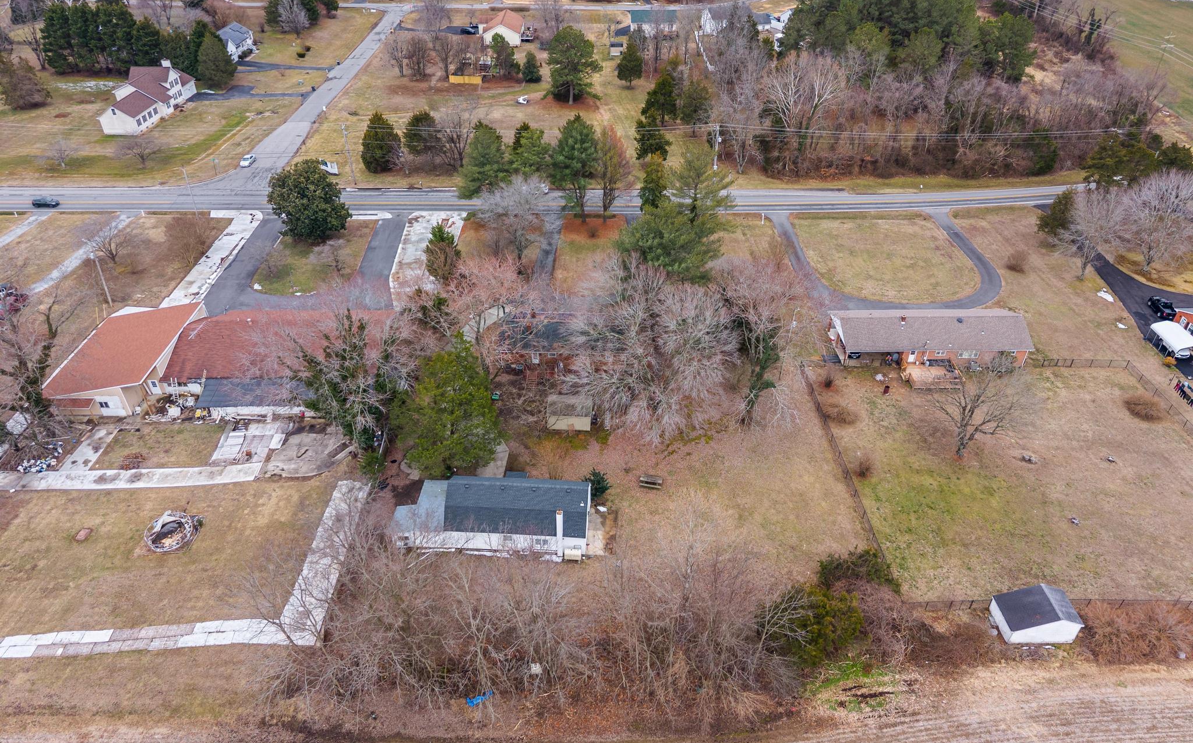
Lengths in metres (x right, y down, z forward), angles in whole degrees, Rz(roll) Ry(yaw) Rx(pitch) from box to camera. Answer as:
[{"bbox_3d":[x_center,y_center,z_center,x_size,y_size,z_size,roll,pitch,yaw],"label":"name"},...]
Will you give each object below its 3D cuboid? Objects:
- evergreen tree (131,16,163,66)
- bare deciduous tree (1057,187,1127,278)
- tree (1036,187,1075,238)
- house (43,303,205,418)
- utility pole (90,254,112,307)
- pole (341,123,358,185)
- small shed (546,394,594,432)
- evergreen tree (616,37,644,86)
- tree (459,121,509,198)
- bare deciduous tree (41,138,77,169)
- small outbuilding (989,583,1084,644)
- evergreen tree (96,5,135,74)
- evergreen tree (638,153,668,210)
[{"bbox_3d":[-115.093,-84.149,211.743,8.000,12.500,8.000,0,33,0],"label":"evergreen tree"},{"bbox_3d":[75.400,-20.760,126.570,9.600,14.800,9.600,0,36,0],"label":"bare deciduous tree"},{"bbox_3d":[71.600,-24.908,129.461,5.000,8.400,5.000,0,35,0],"label":"tree"},{"bbox_3d":[-62.000,-2.160,109.310,13.800,5.000,19.000,0,36,0],"label":"house"},{"bbox_3d":[-67.280,-12.420,112.200,0.600,8.400,0.500,0,37,0],"label":"utility pole"},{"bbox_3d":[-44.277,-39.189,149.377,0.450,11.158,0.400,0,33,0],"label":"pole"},{"bbox_3d":[-2.950,4.232,92.094,4.800,2.700,4.000,0,35,0],"label":"small shed"},{"bbox_3d":[7.590,-70.370,188.030,6.410,10.700,6.410,0,37,0],"label":"evergreen tree"},{"bbox_3d":[-18.600,-31.829,133.440,8.000,15.300,8.000,0,35,0],"label":"tree"},{"bbox_3d":[-101.978,-41.330,157.185,6.730,5.419,6.730,0,33,0],"label":"bare deciduous tree"},{"bbox_3d":[36.550,20.150,68.756,5.400,2.900,3.900,0,35,0],"label":"small outbuilding"},{"bbox_3d":[-127.159,-88.075,217.889,9.329,16.702,9.329,0,33,0],"label":"evergreen tree"},{"bbox_3d":[9.300,-29.826,133.968,4.600,11.400,4.600,0,35,0],"label":"evergreen tree"}]

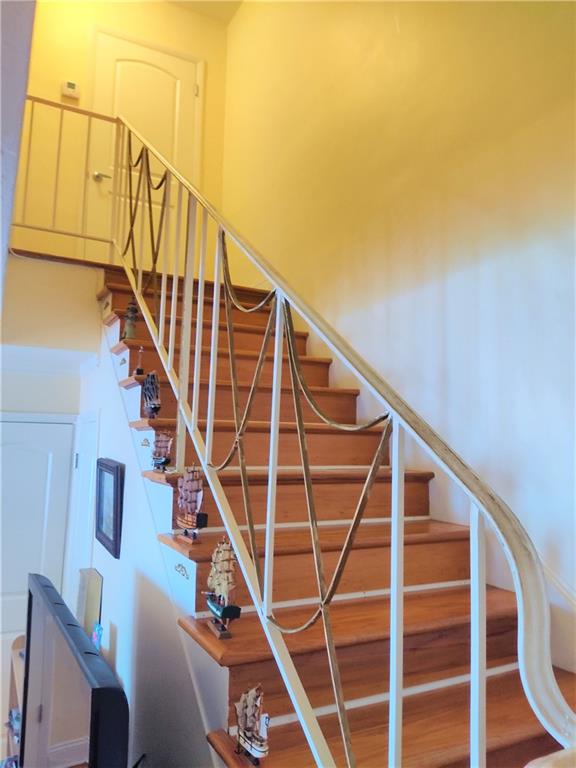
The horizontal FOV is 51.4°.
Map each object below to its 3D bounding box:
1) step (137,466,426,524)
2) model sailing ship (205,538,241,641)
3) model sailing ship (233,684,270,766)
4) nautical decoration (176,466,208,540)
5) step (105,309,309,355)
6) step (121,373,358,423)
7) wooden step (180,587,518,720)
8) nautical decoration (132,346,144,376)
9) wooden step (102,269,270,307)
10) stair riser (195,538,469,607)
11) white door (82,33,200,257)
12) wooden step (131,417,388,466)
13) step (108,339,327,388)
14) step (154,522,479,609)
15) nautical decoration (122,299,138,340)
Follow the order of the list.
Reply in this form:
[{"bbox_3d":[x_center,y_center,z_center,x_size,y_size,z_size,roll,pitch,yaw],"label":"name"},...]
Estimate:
[{"bbox_3d":[0.028,0.415,2.185,1.074,0.180,0.291,4,-6,-26],"label":"step"},{"bbox_3d":[-0.171,0.501,1.509,0.067,0.232,0.195,3,-6,-20],"label":"model sailing ship"},{"bbox_3d":[-0.081,0.726,1.310,0.054,0.153,0.156,3,-6,-25],"label":"model sailing ship"},{"bbox_3d":[-0.296,0.361,1.828,0.058,0.225,0.205,3,-6,-25],"label":"nautical decoration"},{"bbox_3d":[-0.376,-0.239,3.204,1.059,0.174,0.050,3,-6,-25],"label":"step"},{"bbox_3d":[-0.199,0.097,2.695,1.074,0.180,0.291,4,-6,-26],"label":"step"},{"bbox_3d":[0.261,0.748,1.725,1.094,0.174,0.303,3,-6,-25],"label":"wooden step"},{"bbox_3d":[-0.649,-0.091,2.623,0.050,0.147,0.050,3,-6,-25],"label":"nautical decoration"},{"bbox_3d":[-0.660,-0.558,3.840,1.059,0.184,0.275,3,-6,-25],"label":"wooden step"},{"bbox_3d":[0.205,0.588,1.850,1.019,0.141,0.025,4,-6,-26],"label":"stair riser"},{"bbox_3d":[-1.109,-1.581,4.574,0.781,2.035,0.045,4,-6,-26],"label":"white door"},{"bbox_3d":[-0.086,0.256,2.440,1.074,0.180,0.291,4,-6,-26],"label":"wooden step"},{"bbox_3d":[-0.313,-0.062,2.950,1.074,0.180,0.291,4,-6,-26],"label":"step"},{"bbox_3d":[0.144,0.584,1.991,1.094,0.174,0.303,3,-6,-25],"label":"step"},{"bbox_3d":[-0.718,-0.285,2.739,0.060,0.205,0.060,4,-6,-26],"label":"nautical decoration"}]

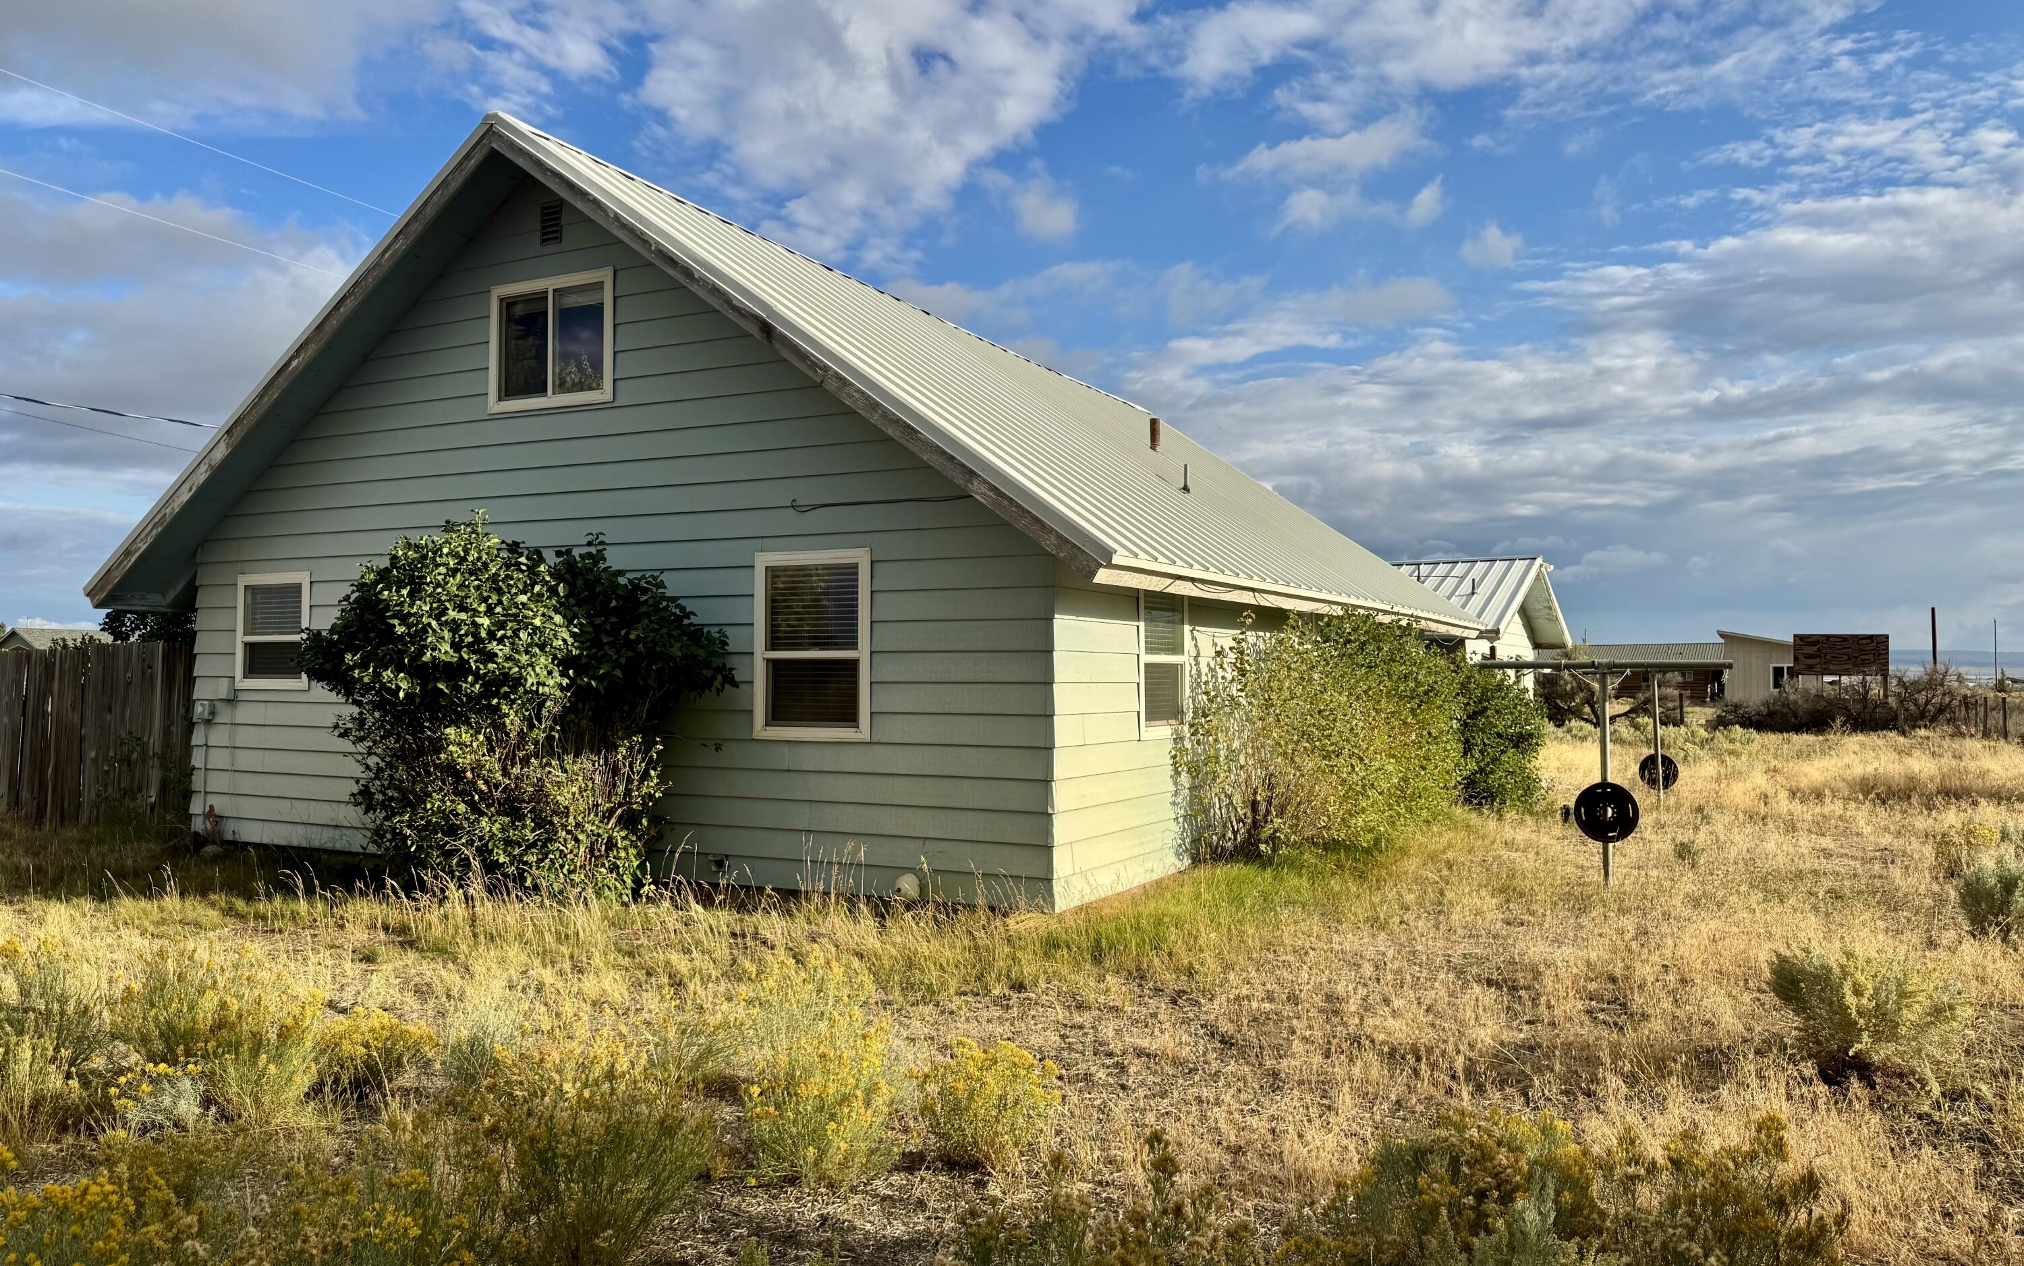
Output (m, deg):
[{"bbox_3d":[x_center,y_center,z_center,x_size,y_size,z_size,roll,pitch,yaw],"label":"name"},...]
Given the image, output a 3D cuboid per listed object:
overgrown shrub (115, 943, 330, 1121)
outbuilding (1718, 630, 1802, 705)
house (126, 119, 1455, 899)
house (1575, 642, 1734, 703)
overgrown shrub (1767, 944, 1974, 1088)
[{"bbox_3d":[-2.690,1.335,4.791,0.700,0.600,0.620,1,-2,-29],"label":"overgrown shrub"},{"bbox_3d":[44.385,2.065,83.065,5.000,4.300,6.500,-1,-2,28],"label":"outbuilding"},{"bbox_3d":[-0.768,-0.764,15.695,9.723,5.541,12.866,-1,-2,28],"label":"house"},{"bbox_3d":[40.903,2.524,92.059,12.500,3.900,8.500,-1,-2,28],"label":"house"},{"bbox_3d":[3.329,1.431,5.461,0.760,0.500,0.720,-1,-2,31],"label":"overgrown shrub"}]

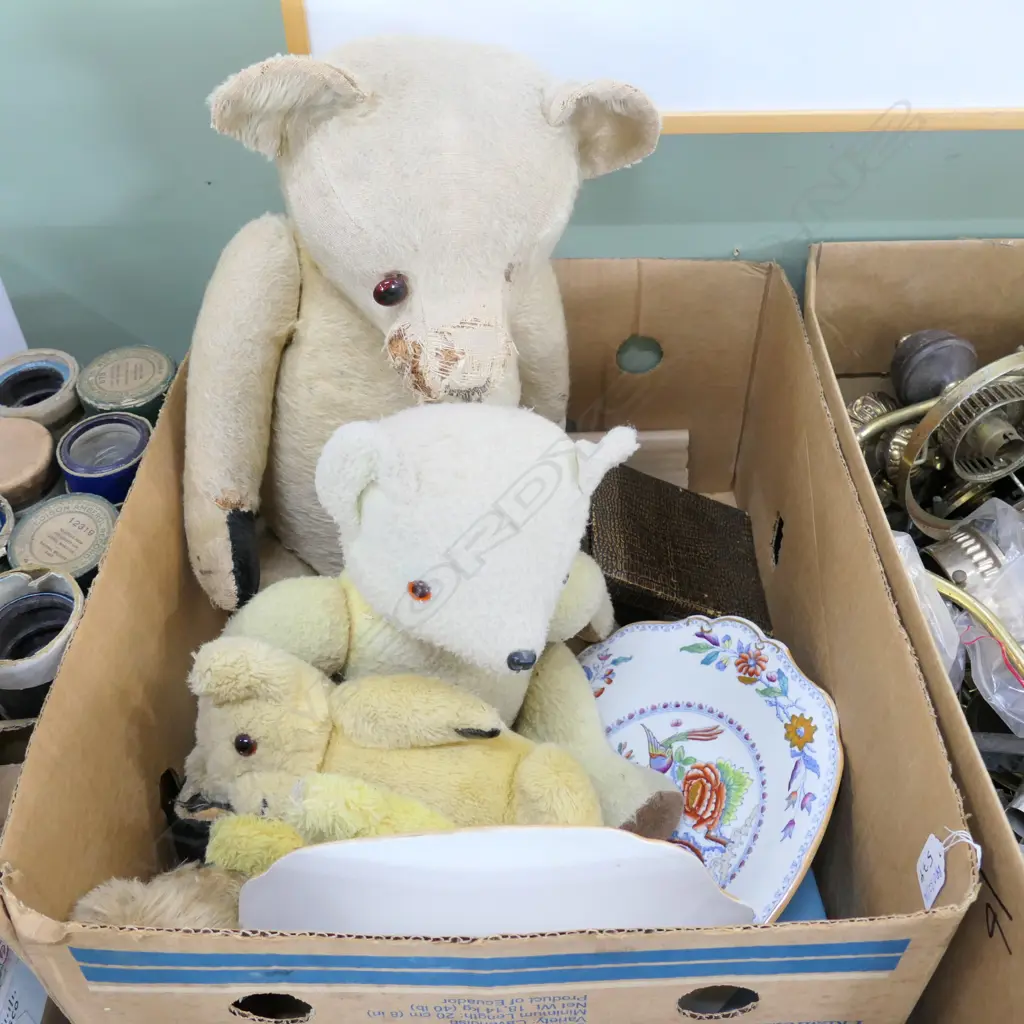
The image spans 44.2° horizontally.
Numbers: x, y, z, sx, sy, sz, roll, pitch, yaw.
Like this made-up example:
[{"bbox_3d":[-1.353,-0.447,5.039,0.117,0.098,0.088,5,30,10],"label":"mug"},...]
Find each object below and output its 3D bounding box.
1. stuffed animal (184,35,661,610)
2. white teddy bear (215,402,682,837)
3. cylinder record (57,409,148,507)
[{"bbox_3d":[-0.050,-0.058,0.782,0.285,0.410,0.295,-10,45,-9],"label":"stuffed animal"},{"bbox_3d":[-0.042,0.059,0.733,0.235,0.270,0.215,-13,45,-12],"label":"white teddy bear"},{"bbox_3d":[-0.277,-0.007,0.904,0.066,0.115,0.066,0,46,0],"label":"cylinder record"}]

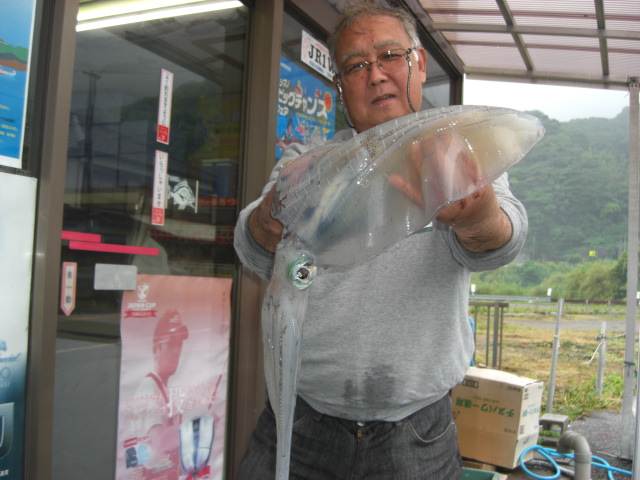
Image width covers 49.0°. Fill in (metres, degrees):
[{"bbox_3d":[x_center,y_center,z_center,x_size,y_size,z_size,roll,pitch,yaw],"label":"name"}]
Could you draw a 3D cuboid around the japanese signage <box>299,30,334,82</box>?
[{"bbox_3d":[0.026,-0.678,2.697,0.010,0.110,0.450,1,-2,23],"label":"japanese signage"}]

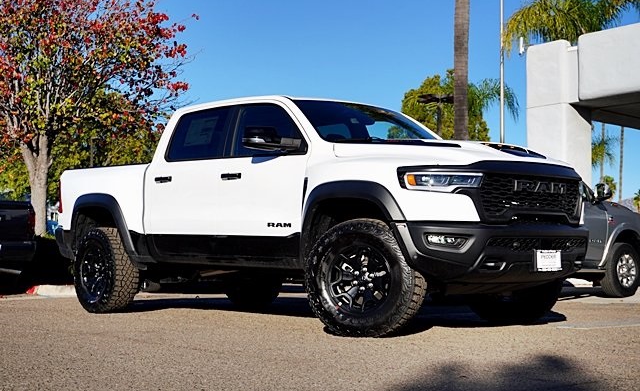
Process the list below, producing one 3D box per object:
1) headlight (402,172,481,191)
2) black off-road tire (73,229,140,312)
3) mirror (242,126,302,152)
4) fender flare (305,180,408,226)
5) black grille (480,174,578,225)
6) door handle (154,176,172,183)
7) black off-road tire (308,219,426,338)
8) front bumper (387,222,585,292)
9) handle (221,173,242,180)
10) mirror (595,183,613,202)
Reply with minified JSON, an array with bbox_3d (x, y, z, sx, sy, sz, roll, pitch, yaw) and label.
[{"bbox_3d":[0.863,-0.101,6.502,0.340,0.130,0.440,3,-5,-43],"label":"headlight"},{"bbox_3d":[-2.194,0.772,9.518,0.325,0.865,0.870,3,-5,-43],"label":"black off-road tire"},{"bbox_3d":[-0.389,-0.446,7.461,0.340,0.210,0.270,3,-5,-43],"label":"mirror"},{"bbox_3d":[0.250,0.052,6.837,0.180,0.340,1.020,3,-5,-43],"label":"fender flare"},{"bbox_3d":[1.621,0.046,6.885,1.300,0.370,0.160,3,-5,-43],"label":"black grille"},{"bbox_3d":[-1.476,-0.147,8.729,0.060,0.052,0.255,3,-5,-43],"label":"door handle"},{"bbox_3d":[0.334,0.609,6.840,0.870,0.865,0.325,-2,-4,28],"label":"black off-road tire"},{"bbox_3d":[1.500,0.458,6.987,2.060,0.480,0.540,3,-5,-43],"label":"front bumper"},{"bbox_3d":[-0.763,-0.165,7.972,0.060,0.055,0.255,3,-5,-43],"label":"handle"},{"bbox_3d":[4.078,-0.043,13.300,0.190,0.270,0.250,3,-4,-35],"label":"mirror"}]

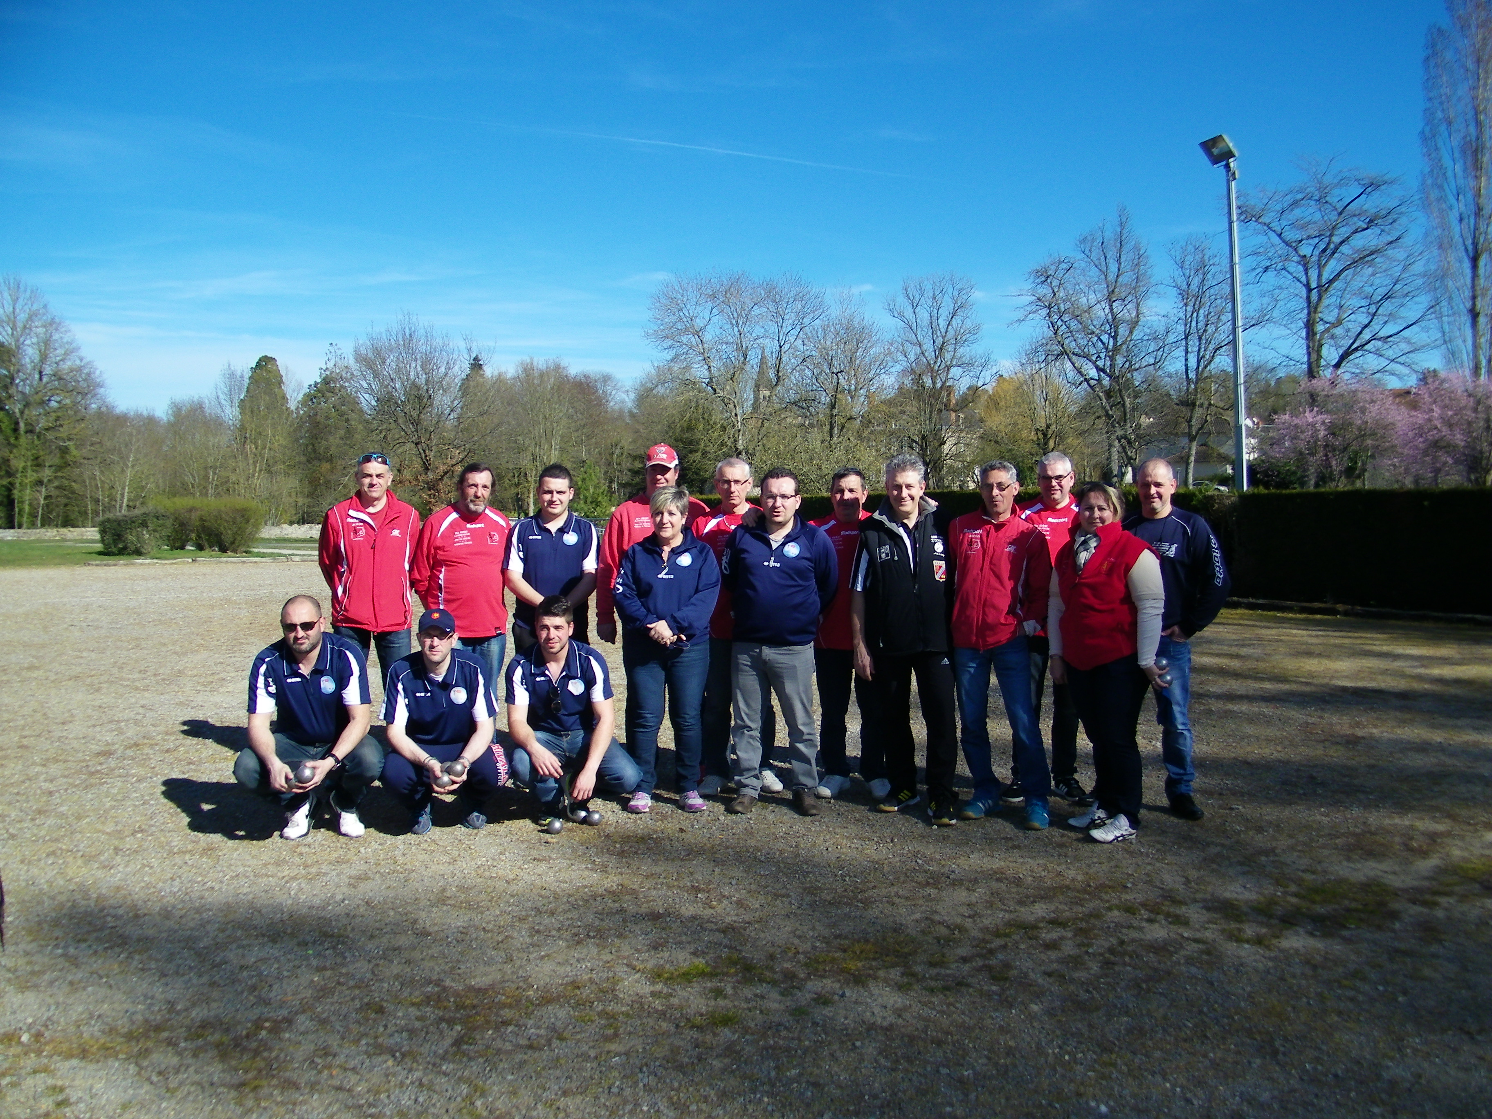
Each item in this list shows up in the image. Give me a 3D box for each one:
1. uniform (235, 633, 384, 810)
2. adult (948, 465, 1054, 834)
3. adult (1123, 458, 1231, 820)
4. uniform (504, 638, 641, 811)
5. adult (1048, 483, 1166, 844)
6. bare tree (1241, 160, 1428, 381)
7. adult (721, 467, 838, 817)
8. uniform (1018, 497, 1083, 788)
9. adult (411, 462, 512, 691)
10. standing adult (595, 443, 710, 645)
[{"bbox_3d":[-2.111,0.787,5.903,0.690,0.865,0.700,-1,3,-13],"label":"uniform"},{"bbox_3d":[1.254,0.399,5.955,0.520,1.765,0.400,1,3,18],"label":"adult"},{"bbox_3d":[2.125,0.366,6.020,0.590,1.760,0.360,0,3,25],"label":"adult"},{"bbox_3d":[-0.873,0.818,6.065,0.660,0.848,0.660,0,3,-10],"label":"uniform"},{"bbox_3d":[1.695,0.448,5.670,0.530,1.640,0.380,1,3,34],"label":"adult"},{"bbox_3d":[22.414,-8.375,46.000,7.200,13.500,7.000,-1,2,0],"label":"bare tree"},{"bbox_3d":[0.167,0.401,6.080,0.580,1.740,0.360,-1,3,5],"label":"adult"},{"bbox_3d":[1.632,0.432,6.340,0.500,1.530,0.320,0,2,6],"label":"uniform"},{"bbox_3d":[-1.518,0.366,6.524,0.540,1.779,0.360,0,3,-9],"label":"adult"},{"bbox_3d":[-0.474,0.326,6.500,0.620,1.870,0.360,-1,3,-3],"label":"standing adult"}]

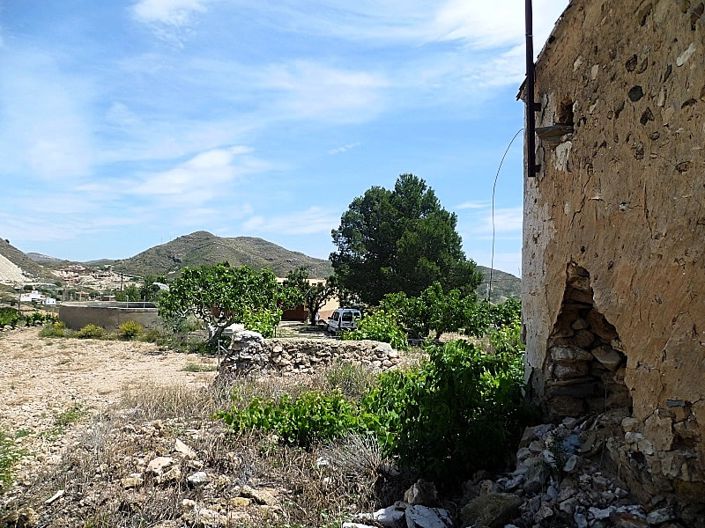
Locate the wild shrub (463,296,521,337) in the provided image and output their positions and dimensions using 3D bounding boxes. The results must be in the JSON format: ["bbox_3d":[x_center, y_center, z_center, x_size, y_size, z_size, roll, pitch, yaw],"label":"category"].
[{"bbox_3d":[6.726,2.487,27.000,2.840,1.890,2.500,0,-3,0],"label":"wild shrub"}]

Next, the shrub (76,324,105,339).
[{"bbox_3d":[-13.100,3.400,28.500,1.400,0.750,1.200,0,-3,0],"label":"shrub"}]

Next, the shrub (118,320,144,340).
[{"bbox_3d":[-10.856,3.267,28.000,1.280,0.980,1.150,0,-3,0],"label":"shrub"}]

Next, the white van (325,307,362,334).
[{"bbox_3d":[-0.612,4.208,41.500,1.700,1.820,4.100,1,-3,-12],"label":"white van"}]

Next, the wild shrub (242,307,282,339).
[{"bbox_3d":[-4.071,2.617,25.500,1.700,1.430,1.500,0,-3,0],"label":"wild shrub"}]

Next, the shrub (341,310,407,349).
[{"bbox_3d":[0.928,2.683,23.000,2.660,1.610,2.300,0,-3,0],"label":"shrub"}]

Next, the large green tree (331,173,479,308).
[{"bbox_3d":[4.463,-1.305,48.000,12.630,12.460,12.000,0,-3,0],"label":"large green tree"}]

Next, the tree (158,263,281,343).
[{"bbox_3d":[-6.183,1.790,26.500,5.670,3.720,5.300,0,-3,0],"label":"tree"}]

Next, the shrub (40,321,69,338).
[{"bbox_3d":[-14.900,3.275,28.500,1.400,0.900,1.250,0,-3,0],"label":"shrub"}]

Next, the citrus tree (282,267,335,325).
[{"bbox_3d":[-3.747,2.695,48.000,4.630,4.970,4.400,0,-3,0],"label":"citrus tree"}]

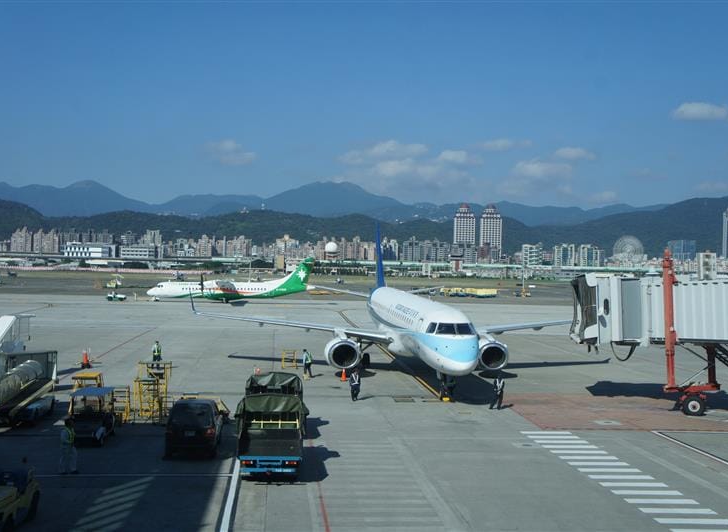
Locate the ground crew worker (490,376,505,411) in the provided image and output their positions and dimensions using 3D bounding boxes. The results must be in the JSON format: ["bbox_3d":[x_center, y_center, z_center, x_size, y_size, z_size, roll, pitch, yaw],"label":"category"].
[{"bbox_3d":[6.442,6.115,42.796,0.600,1.630,0.500,1,0,21],"label":"ground crew worker"}]

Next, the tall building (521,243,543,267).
[{"bbox_3d":[284.136,-12.489,1499.991,30.000,49.330,25.000,1,0,6],"label":"tall building"}]

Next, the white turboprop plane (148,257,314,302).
[{"bbox_3d":[-22.462,2.197,146.500,27.170,7.650,27.050,1,0,-12],"label":"white turboprop plane"}]

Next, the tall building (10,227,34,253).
[{"bbox_3d":[-653.380,-43.891,1700.000,40.000,61.000,28.000,1,0,-11],"label":"tall building"}]

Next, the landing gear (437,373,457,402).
[{"bbox_3d":[4.163,6.143,44.911,0.800,1.450,0.850,1,0,-6],"label":"landing gear"}]

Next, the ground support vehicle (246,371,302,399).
[{"bbox_3d":[-3.695,5.596,36.800,2.100,2.200,5.000,1,0,-6],"label":"ground support vehicle"}]

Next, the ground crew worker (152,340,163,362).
[{"bbox_3d":[-13.054,5.627,56.003,0.550,1.720,0.420,1,0,0],"label":"ground crew worker"}]

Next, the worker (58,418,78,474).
[{"bbox_3d":[-9.286,5.688,28.015,0.500,1.760,0.550,1,0,21],"label":"worker"}]

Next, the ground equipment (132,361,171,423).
[{"bbox_3d":[-9.000,5.349,38.000,1.500,2.450,2.000,1,0,-5],"label":"ground equipment"}]

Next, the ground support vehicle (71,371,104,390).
[{"bbox_3d":[-11.699,5.588,38.100,1.250,1.850,2.700,1,0,-5],"label":"ground support vehicle"}]

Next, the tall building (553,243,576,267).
[{"bbox_3d":[339.886,-11.889,1499.991,32.000,50.529,25.000,1,0,6],"label":"tall building"}]

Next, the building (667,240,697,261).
[{"bbox_3d":[752.839,-20.073,2100.000,65.000,78.000,45.000,1,0,17],"label":"building"}]

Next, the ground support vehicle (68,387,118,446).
[{"bbox_3d":[-10.073,5.602,33.303,1.320,1.920,3.100,1,0,-5],"label":"ground support vehicle"}]

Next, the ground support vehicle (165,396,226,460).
[{"bbox_3d":[-6.105,5.738,32.803,1.750,1.820,4.600,1,0,-5],"label":"ground support vehicle"}]

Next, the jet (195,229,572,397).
[{"bbox_3d":[2.709,1.553,59.647,28.720,10.550,36.240,1,0,-6],"label":"jet"}]

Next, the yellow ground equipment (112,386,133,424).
[{"bbox_3d":[-10.304,5.795,37.800,0.950,1.500,1.200,1,0,-5],"label":"yellow ground equipment"}]

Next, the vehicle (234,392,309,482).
[{"bbox_3d":[-3.051,5.575,29.753,2.100,2.280,4.600,1,0,-5],"label":"vehicle"}]

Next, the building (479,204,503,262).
[{"bbox_3d":[223.298,-48.070,1549.975,36.000,117.809,34.000,1,0,6],"label":"building"}]

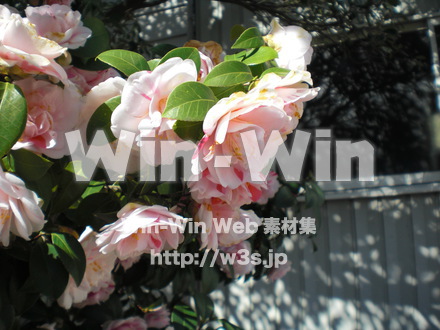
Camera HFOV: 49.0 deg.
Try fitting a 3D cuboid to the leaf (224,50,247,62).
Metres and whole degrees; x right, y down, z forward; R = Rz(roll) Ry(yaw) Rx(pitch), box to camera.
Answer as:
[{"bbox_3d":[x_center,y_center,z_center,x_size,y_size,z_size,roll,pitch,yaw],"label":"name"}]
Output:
[{"bbox_3d":[0.022,-0.136,0.610,0.036,0.022,0.011,-13,-44,-18],"label":"leaf"}]

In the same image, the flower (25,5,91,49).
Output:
[{"bbox_3d":[-0.232,-0.196,0.690,0.095,0.070,0.065,-5,22,-13],"label":"flower"}]

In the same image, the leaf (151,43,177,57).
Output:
[{"bbox_3d":[-0.076,-0.157,0.660,0.045,0.028,0.012,-6,-45,-18],"label":"leaf"}]

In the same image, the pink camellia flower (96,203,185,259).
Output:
[{"bbox_3d":[-0.091,0.077,0.560,0.102,0.060,0.085,-1,-35,7],"label":"pink camellia flower"}]

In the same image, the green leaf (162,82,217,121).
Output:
[{"bbox_3d":[-0.037,-0.078,0.600,0.072,0.047,0.017,-13,-28,-14],"label":"green leaf"}]

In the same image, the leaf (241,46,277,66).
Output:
[{"bbox_3d":[0.052,-0.145,0.640,0.053,0.034,0.015,-4,-47,-17],"label":"leaf"}]

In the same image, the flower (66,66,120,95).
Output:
[{"bbox_3d":[-0.168,-0.106,0.630,0.078,0.055,0.050,-1,6,3],"label":"flower"}]

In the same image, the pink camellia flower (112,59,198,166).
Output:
[{"bbox_3d":[-0.073,-0.060,0.530,0.095,0.112,0.070,2,8,-12],"label":"pink camellia flower"}]

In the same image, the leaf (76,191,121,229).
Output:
[{"bbox_3d":[-0.156,0.058,0.620,0.062,0.043,0.017,-19,-37,-7],"label":"leaf"}]

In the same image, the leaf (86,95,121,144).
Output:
[{"bbox_3d":[-0.129,-0.051,0.540,0.036,0.060,0.018,21,-16,6],"label":"leaf"}]

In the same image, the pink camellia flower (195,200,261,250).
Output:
[{"bbox_3d":[0.009,0.071,0.580,0.080,0.055,0.075,-5,-55,25],"label":"pink camellia flower"}]

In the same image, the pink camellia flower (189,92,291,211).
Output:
[{"bbox_3d":[0.020,-0.018,0.530,0.105,0.115,0.080,-1,33,4],"label":"pink camellia flower"}]

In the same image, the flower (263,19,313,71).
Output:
[{"bbox_3d":[0.087,-0.155,0.620,0.055,0.064,0.064,2,-10,-18],"label":"flower"}]

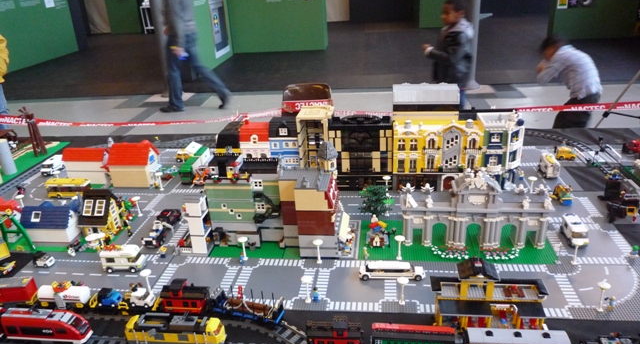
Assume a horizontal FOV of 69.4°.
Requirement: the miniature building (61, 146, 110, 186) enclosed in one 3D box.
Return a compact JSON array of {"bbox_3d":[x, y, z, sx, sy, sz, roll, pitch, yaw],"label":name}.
[{"bbox_3d":[-1.122,-0.038,2.252,0.215,0.175,0.092,0,24,8],"label":"miniature building"}]

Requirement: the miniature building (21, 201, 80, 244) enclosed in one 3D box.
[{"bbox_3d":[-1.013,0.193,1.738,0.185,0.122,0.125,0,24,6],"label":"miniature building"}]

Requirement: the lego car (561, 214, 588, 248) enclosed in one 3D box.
[{"bbox_3d":[0.868,0.199,1.576,0.054,0.058,0.108,0,24,8],"label":"lego car"}]

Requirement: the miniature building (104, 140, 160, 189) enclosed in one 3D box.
[{"bbox_3d":[-0.873,-0.046,2.185,0.210,0.215,0.123,0,24,8],"label":"miniature building"}]

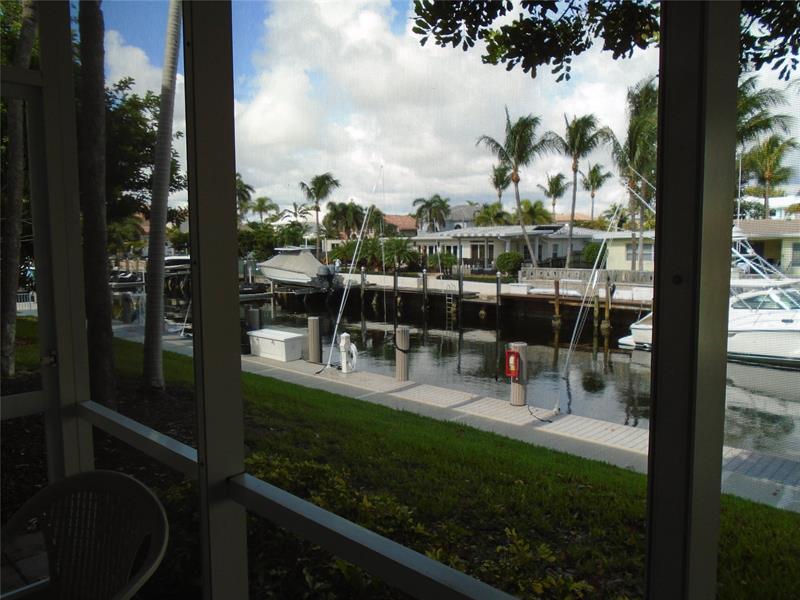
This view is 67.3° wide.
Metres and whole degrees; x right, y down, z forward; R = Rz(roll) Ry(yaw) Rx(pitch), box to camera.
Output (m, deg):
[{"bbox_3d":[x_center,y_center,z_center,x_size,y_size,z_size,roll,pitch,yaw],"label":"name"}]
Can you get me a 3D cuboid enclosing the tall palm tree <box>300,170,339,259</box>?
[{"bbox_3d":[-7.649,-7.511,56.778,4.000,9.147,4.000,0,5,0],"label":"tall palm tree"}]

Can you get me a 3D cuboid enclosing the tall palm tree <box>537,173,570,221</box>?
[{"bbox_3d":[20.927,-11.334,81.648,4.600,12.099,4.600,0,5,0],"label":"tall palm tree"}]

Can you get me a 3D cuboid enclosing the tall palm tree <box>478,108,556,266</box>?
[{"bbox_3d":[7.804,-7.122,39.687,5.100,11.224,4.800,0,5,0],"label":"tall palm tree"}]

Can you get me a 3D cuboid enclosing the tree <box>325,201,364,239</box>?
[{"bbox_3d":[-7.214,-8.853,77.824,5.100,8.110,5.000,0,5,0],"label":"tree"}]

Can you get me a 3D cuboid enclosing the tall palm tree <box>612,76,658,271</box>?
[{"bbox_3d":[14.788,-7.511,36.632,4.300,12.468,4.300,0,5,0],"label":"tall palm tree"}]

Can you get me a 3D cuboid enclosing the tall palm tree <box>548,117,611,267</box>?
[{"bbox_3d":[11.999,-6.933,39.705,4.400,10.804,4.400,0,5,0],"label":"tall palm tree"}]

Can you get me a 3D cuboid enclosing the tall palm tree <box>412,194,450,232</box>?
[{"bbox_3d":[3.920,-8.873,74.803,4.800,8.572,4.800,0,5,0],"label":"tall palm tree"}]

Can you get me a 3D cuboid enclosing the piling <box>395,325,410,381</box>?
[{"bbox_3d":[0.071,1.360,14.939,0.320,1.344,0.320,0,5,0],"label":"piling"}]

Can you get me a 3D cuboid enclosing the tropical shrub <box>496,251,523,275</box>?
[{"bbox_3d":[7.659,-2.584,42.103,1.800,1.761,1.750,0,5,0],"label":"tropical shrub"}]

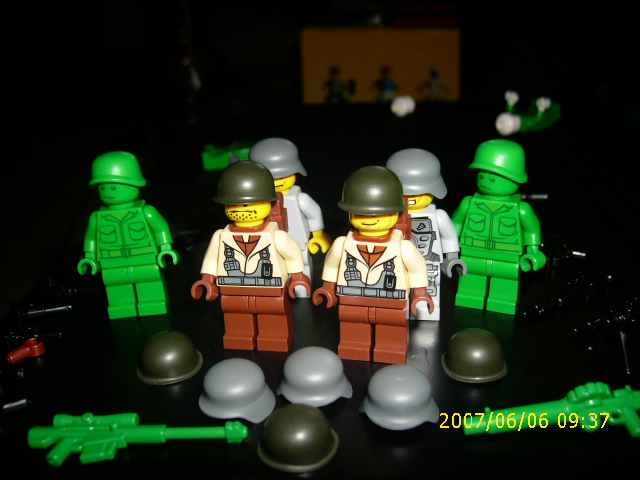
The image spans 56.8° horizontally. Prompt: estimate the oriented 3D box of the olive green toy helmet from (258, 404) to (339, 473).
[{"bbox_3d":[-0.004,0.034,0.109,0.015,0.009,0.015,-1,23,5],"label":"olive green toy helmet"}]

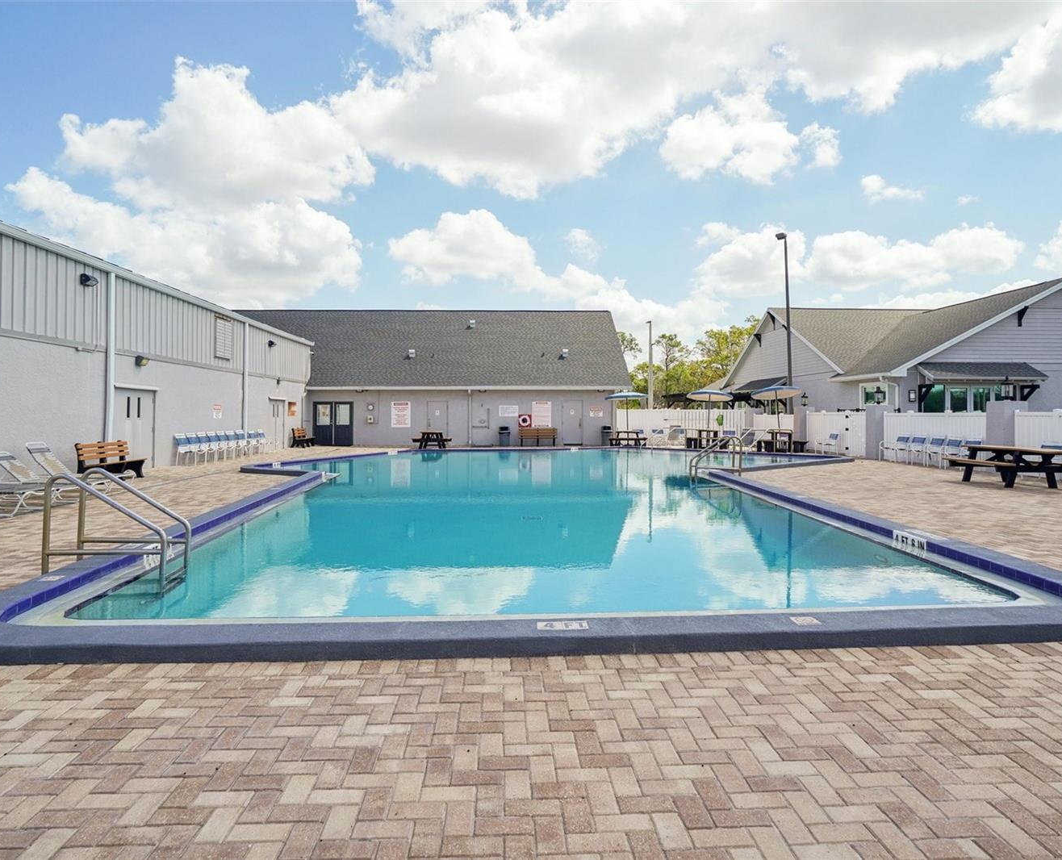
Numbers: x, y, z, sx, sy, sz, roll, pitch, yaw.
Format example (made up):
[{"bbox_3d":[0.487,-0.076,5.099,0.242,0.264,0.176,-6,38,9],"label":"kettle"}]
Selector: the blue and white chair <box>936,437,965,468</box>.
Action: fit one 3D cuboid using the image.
[{"bbox_3d":[10.980,0.597,17.077,0.680,0.860,0.600,0,1,-3],"label":"blue and white chair"}]

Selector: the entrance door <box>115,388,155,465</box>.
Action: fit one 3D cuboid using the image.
[{"bbox_3d":[-10.070,0.011,16.424,0.100,2.060,1.880,0,1,-3],"label":"entrance door"}]

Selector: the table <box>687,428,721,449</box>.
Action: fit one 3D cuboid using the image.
[{"bbox_3d":[7.818,0.456,28.500,1.850,0.760,1.850,0,1,0],"label":"table"}]

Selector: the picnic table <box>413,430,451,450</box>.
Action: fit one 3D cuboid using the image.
[{"bbox_3d":[-4.210,0.427,27.816,1.500,0.730,1.830,0,1,-3],"label":"picnic table"}]

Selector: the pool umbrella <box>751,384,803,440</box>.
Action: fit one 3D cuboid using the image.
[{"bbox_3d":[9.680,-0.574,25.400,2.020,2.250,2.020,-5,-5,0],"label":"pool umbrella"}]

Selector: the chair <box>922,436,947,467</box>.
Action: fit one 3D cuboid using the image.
[{"bbox_3d":[10.950,0.581,17.797,0.680,0.860,0.600,0,1,-3],"label":"chair"}]

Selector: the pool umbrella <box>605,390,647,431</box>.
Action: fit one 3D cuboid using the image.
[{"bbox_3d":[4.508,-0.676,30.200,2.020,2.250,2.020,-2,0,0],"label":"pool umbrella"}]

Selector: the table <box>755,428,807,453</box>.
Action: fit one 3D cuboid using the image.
[{"bbox_3d":[9.720,0.475,25.166,1.880,0.750,1.880,-1,2,-42],"label":"table"}]

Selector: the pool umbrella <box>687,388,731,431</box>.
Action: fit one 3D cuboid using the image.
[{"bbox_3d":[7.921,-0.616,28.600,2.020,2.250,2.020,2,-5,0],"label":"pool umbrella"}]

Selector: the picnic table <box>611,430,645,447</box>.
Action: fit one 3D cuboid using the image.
[{"bbox_3d":[4.555,0.414,30.200,1.800,0.760,1.800,0,1,0],"label":"picnic table"}]

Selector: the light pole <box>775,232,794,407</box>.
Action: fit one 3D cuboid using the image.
[{"bbox_3d":[11.290,-3.958,28.700,0.580,9.580,0.350,-2,1,-22],"label":"light pole"}]

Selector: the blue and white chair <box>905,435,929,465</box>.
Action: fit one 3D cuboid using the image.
[{"bbox_3d":[10.920,0.563,18.637,0.680,0.860,0.600,0,1,-3],"label":"blue and white chair"}]

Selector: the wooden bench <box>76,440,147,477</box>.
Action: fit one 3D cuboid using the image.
[{"bbox_3d":[-9.100,0.686,14.118,0.620,0.810,1.620,0,1,-3],"label":"wooden bench"}]

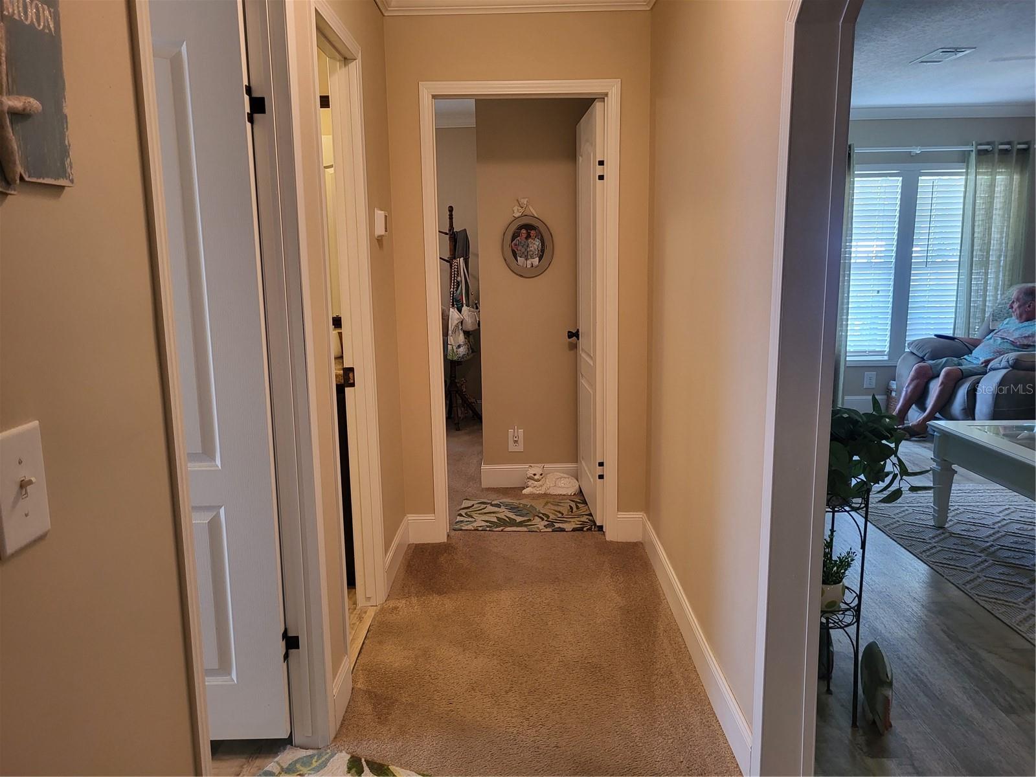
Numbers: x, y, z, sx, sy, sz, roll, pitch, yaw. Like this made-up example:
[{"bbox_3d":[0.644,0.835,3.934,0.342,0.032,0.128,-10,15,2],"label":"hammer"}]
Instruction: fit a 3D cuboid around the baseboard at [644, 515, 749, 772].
[{"bbox_3d":[0.598,0.807,2.873,0.016,0.135,1.744,-1,10,0],"label":"baseboard"}]

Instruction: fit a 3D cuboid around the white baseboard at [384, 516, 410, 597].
[{"bbox_3d":[-0.530,0.724,3.449,0.016,0.135,0.583,-1,10,0],"label":"white baseboard"}]

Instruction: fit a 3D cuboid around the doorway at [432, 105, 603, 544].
[{"bbox_3d":[0.026,-0.280,3.615,0.753,2.036,0.120,-1,10,0],"label":"doorway"}]

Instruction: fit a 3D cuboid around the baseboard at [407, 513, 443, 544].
[{"bbox_3d":[-0.458,0.673,3.728,0.160,0.135,0.016,-1,10,0],"label":"baseboard"}]

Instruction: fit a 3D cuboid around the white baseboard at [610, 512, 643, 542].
[{"bbox_3d":[0.533,0.659,3.725,0.146,0.135,0.016,-1,10,0],"label":"white baseboard"}]

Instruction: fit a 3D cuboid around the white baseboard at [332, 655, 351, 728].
[{"bbox_3d":[-0.531,0.916,2.356,0.016,0.135,0.199,-1,10,0],"label":"white baseboard"}]

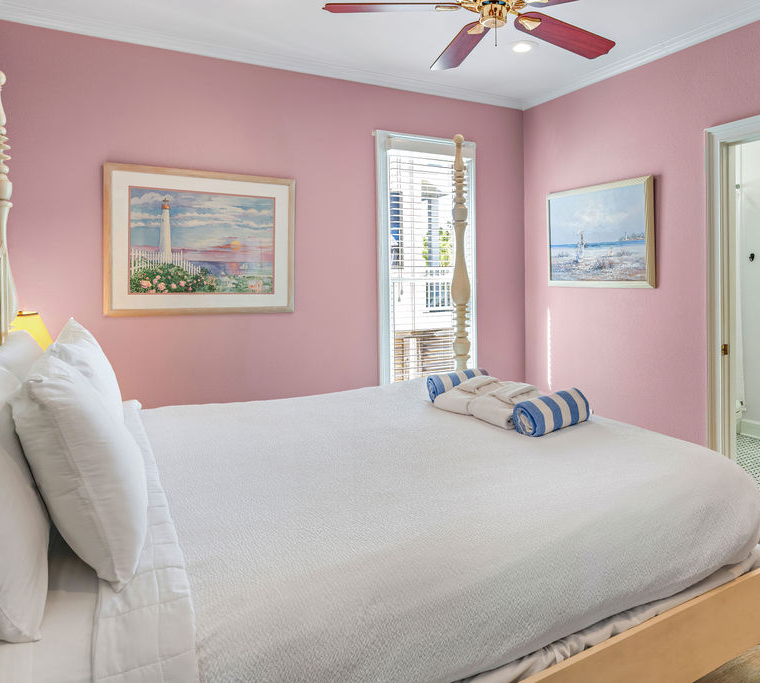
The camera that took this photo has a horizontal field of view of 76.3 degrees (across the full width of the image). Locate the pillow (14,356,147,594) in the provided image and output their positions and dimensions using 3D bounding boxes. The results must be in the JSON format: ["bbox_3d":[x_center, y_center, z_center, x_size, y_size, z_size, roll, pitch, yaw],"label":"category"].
[{"bbox_3d":[-0.704,0.225,1.189,0.180,0.450,0.620,-21,13,-24],"label":"pillow"}]

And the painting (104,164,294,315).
[{"bbox_3d":[-1.055,-0.602,2.940,1.070,0.860,0.035,-3,5,-25],"label":"painting"}]

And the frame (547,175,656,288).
[{"bbox_3d":[1.489,-0.735,3.369,0.035,0.700,0.820,-3,6,-28],"label":"frame"}]

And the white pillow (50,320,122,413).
[{"bbox_3d":[-1.047,0.159,1.768,0.180,0.450,0.620,-21,13,-24],"label":"white pillow"}]

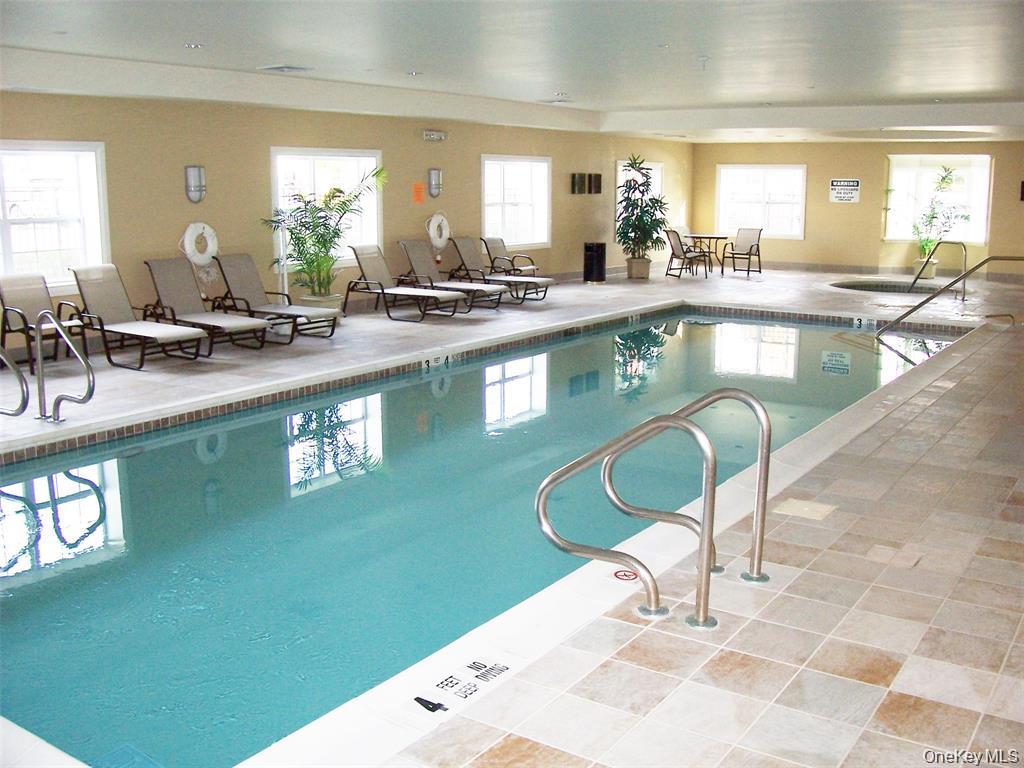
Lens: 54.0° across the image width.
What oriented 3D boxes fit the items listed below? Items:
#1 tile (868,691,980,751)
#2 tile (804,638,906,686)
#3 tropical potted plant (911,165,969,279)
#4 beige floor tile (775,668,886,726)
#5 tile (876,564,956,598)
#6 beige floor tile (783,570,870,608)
[{"bbox_3d":[1.291,1.062,3.150,0.300,0.010,0.300,7,13,34],"label":"tile"},{"bbox_3d":[1.224,0.989,3.562,0.300,0.010,0.300,7,13,34],"label":"tile"},{"bbox_3d":[8.316,-3.119,19.445,1.122,2.213,1.020,8,13,34],"label":"tropical potted plant"},{"bbox_3d":[1.057,1.042,3.332,0.304,0.012,0.304,8,13,34],"label":"beige floor tile"},{"bbox_3d":[1.752,0.851,4.339,0.304,0.012,0.304,8,13,34],"label":"tile"},{"bbox_3d":[1.341,0.877,4.283,0.300,0.010,0.300,7,13,34],"label":"beige floor tile"}]

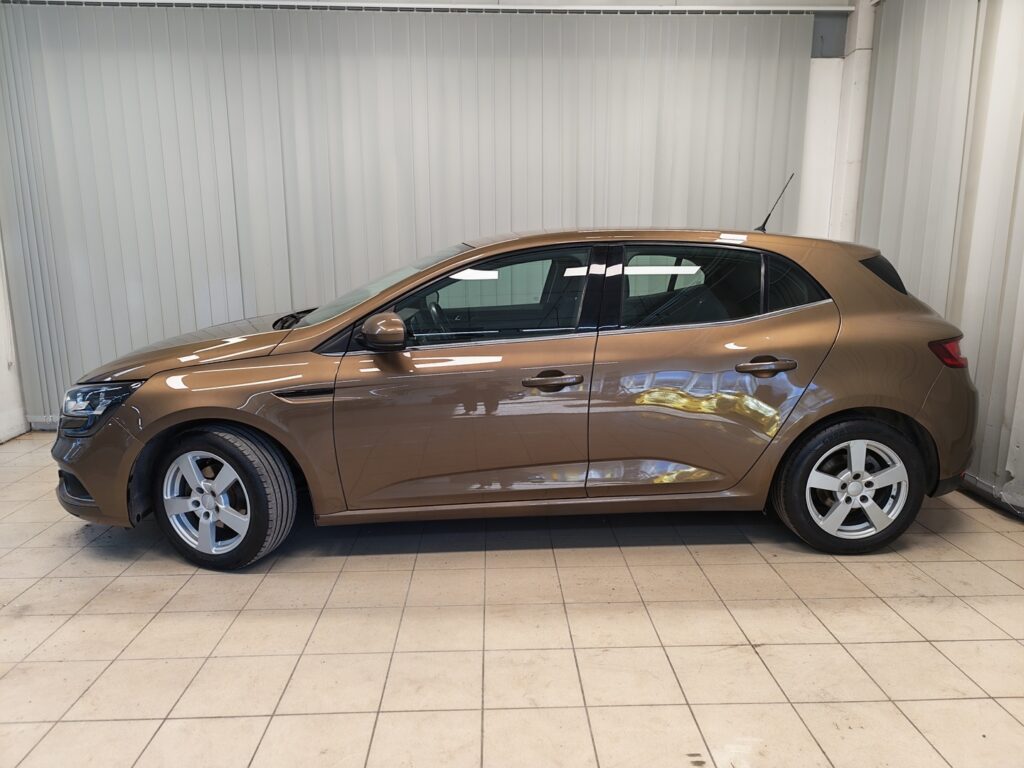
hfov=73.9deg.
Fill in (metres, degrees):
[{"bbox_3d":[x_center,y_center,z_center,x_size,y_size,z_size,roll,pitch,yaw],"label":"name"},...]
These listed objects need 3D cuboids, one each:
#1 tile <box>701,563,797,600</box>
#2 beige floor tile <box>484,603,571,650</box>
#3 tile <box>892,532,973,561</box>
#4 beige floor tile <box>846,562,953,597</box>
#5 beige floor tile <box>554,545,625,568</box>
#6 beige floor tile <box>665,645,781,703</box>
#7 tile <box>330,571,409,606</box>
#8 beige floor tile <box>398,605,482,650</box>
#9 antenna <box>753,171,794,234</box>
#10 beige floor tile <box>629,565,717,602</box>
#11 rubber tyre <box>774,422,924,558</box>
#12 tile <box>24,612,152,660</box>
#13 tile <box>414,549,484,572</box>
[{"bbox_3d":[0.943,0.797,2.726,0.298,0.012,0.298,-1,11,-2],"label":"tile"},{"bbox_3d":[0.052,0.863,2.410,0.298,0.010,0.298,-1,10,-1],"label":"beige floor tile"},{"bbox_3d":[1.833,0.728,3.030,0.298,0.010,0.298,-1,11,-2],"label":"tile"},{"bbox_3d":[1.543,0.791,2.743,0.298,0.012,0.298,-1,11,-2],"label":"beige floor tile"},{"bbox_3d":[0.335,0.749,3.003,0.298,0.012,0.298,-1,11,-2],"label":"beige floor tile"},{"bbox_3d":[0.662,0.910,2.130,0.298,0.010,0.298,-1,11,-2],"label":"beige floor tile"},{"bbox_3d":[-0.556,0.810,2.669,0.298,0.010,0.298,-1,11,-2],"label":"tile"},{"bbox_3d":[-0.247,0.861,2.386,0.297,0.010,0.297,-1,11,-2],"label":"beige floor tile"},{"bbox_3d":[1.356,-0.936,3.517,0.191,0.297,0.035,-1,10,-2],"label":"antenna"},{"bbox_3d":[0.643,0.800,2.717,0.298,0.012,0.298,-1,11,-2],"label":"beige floor tile"},{"bbox_3d":[1.450,0.419,2.981,0.632,0.626,0.210,-1,11,-2],"label":"rubber tyre"},{"bbox_3d":[-1.446,0.878,2.362,0.298,0.012,0.298,-1,11,-2],"label":"tile"},{"bbox_3d":[-0.265,0.751,2.974,0.297,0.010,0.297,-1,11,-2],"label":"tile"}]

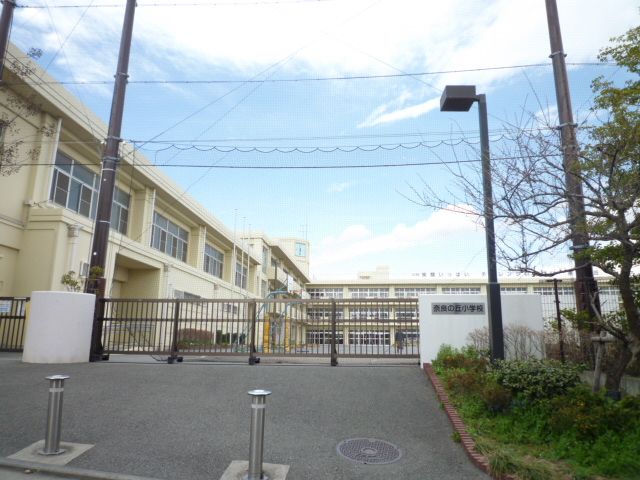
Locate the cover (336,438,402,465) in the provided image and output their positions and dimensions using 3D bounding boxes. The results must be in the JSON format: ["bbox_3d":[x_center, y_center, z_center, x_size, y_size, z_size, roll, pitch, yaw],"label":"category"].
[{"bbox_3d":[0.558,2.398,5.233,0.730,0.040,0.730,3,-2,1],"label":"cover"}]

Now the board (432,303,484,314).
[{"bbox_3d":[2.903,1.446,9.675,1.120,0.250,0.030,-1,-13,5],"label":"board"}]

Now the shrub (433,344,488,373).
[{"bbox_3d":[2.712,2.287,8.921,1.100,0.570,0.800,1,-13,0],"label":"shrub"}]

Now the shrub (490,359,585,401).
[{"bbox_3d":[3.578,2.305,7.638,1.450,0.680,1.100,1,-13,0],"label":"shrub"}]

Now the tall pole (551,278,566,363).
[{"bbox_3d":[5.168,1.737,9.973,0.080,1.850,0.080,-1,-13,5],"label":"tall pole"}]

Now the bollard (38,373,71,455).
[{"bbox_3d":[-2.792,1.852,4.907,0.235,0.770,0.235,1,-13,0],"label":"bollard"}]

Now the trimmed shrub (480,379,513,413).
[{"bbox_3d":[2.549,2.246,6.675,0.460,0.480,0.450,1,-13,0],"label":"trimmed shrub"}]

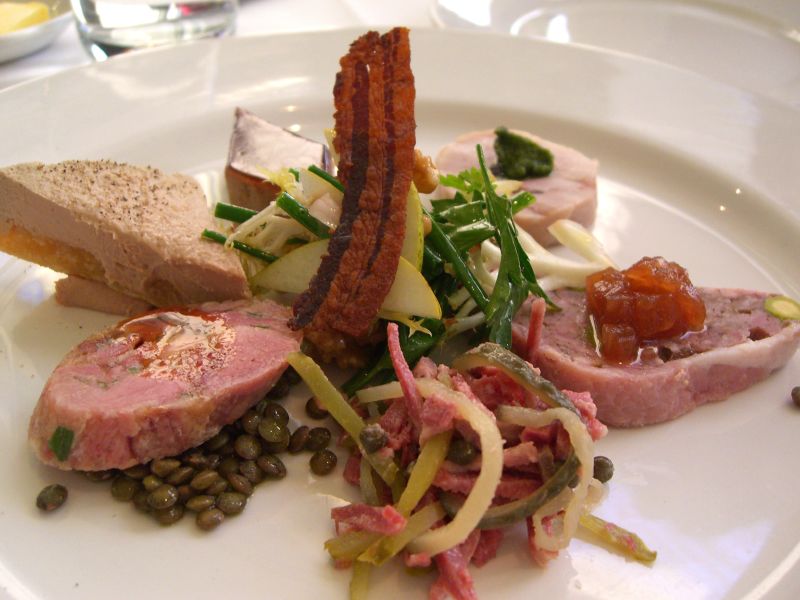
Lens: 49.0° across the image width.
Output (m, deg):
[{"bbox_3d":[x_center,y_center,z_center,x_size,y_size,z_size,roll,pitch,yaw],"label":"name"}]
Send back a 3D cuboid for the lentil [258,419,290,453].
[{"bbox_3d":[-0.027,0.029,0.190,0.007,0.004,0.007,8,45,0],"label":"lentil"}]

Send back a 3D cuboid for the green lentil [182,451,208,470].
[{"bbox_3d":[-0.040,0.031,0.172,0.006,0.003,0.006,5,15,-4],"label":"green lentil"}]

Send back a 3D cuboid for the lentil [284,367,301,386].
[{"bbox_3d":[-0.025,0.017,0.198,0.006,0.004,0.006,-8,46,6],"label":"lentil"}]

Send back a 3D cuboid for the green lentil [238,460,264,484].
[{"bbox_3d":[-0.031,0.036,0.184,0.006,0.004,0.006,30,37,0],"label":"green lentil"}]

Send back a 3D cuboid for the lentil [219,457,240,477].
[{"bbox_3d":[-0.033,0.033,0.172,0.006,0.003,0.006,1,37,-1],"label":"lentil"}]

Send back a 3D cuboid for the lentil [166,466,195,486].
[{"bbox_3d":[-0.042,0.034,0.169,0.006,0.003,0.006,-29,-3,20],"label":"lentil"}]

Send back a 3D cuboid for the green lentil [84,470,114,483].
[{"bbox_3d":[-0.060,0.035,0.176,0.006,0.004,0.006,1,41,0],"label":"green lentil"}]

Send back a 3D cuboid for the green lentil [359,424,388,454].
[{"bbox_3d":[-0.005,0.028,0.176,0.006,0.005,0.006,1,35,0],"label":"green lentil"}]

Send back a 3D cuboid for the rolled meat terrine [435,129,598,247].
[{"bbox_3d":[0.036,-0.035,0.271,0.050,0.012,0.054,1,35,0],"label":"rolled meat terrine"}]

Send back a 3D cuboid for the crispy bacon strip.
[{"bbox_3d":[-0.008,-0.026,0.202,0.022,0.073,0.010,12,15,-1],"label":"crispy bacon strip"}]

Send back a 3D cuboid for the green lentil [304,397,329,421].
[{"bbox_3d":[-0.018,0.023,0.187,0.006,0.003,0.006,1,37,-1],"label":"green lentil"}]

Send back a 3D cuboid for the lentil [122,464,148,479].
[{"bbox_3d":[-0.056,0.036,0.185,0.006,0.004,0.006,1,35,0],"label":"lentil"}]

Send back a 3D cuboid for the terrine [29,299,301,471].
[{"bbox_3d":[-0.048,0.017,0.181,0.054,0.015,0.031,-16,43,-28],"label":"terrine"}]

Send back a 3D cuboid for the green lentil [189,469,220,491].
[{"bbox_3d":[-0.037,0.034,0.168,0.006,0.003,0.006,-28,-6,20],"label":"green lentil"}]

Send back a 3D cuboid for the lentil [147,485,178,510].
[{"bbox_3d":[-0.047,0.039,0.175,0.006,0.004,0.006,1,35,0],"label":"lentil"}]

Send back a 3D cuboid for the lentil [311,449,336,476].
[{"bbox_3d":[-0.016,0.033,0.179,0.006,0.004,0.006,2,72,-6],"label":"lentil"}]

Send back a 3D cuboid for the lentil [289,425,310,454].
[{"bbox_3d":[-0.021,0.029,0.184,0.004,0.006,0.006,26,31,-24],"label":"lentil"}]

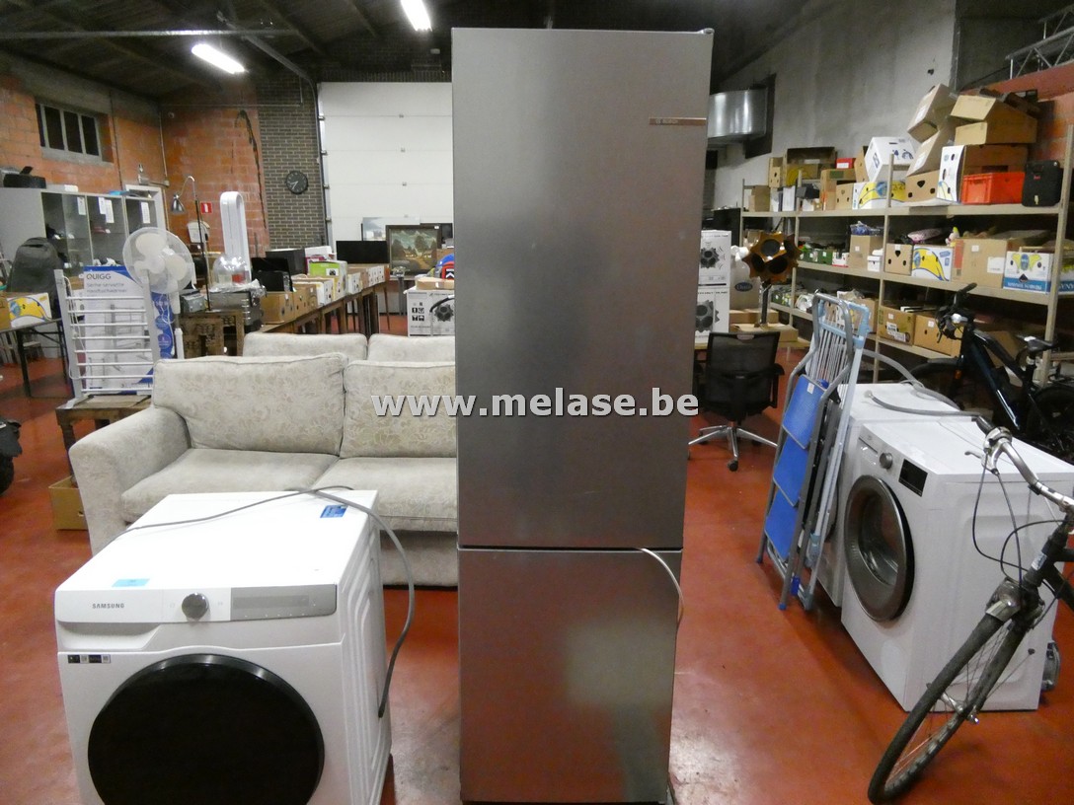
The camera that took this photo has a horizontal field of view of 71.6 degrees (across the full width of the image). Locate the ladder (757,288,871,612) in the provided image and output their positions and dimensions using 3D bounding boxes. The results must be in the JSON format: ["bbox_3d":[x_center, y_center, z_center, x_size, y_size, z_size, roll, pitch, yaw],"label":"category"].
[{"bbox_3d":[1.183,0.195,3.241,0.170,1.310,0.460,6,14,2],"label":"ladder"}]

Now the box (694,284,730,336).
[{"bbox_3d":[1.157,-0.657,5.467,0.385,0.392,0.385,-1,14,-3],"label":"box"}]

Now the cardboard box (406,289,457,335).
[{"bbox_3d":[-0.833,-0.784,6.390,0.470,0.386,0.410,-1,13,0],"label":"cardboard box"}]

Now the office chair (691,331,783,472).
[{"bbox_3d":[1.410,-0.072,5.250,0.640,0.920,0.660,3,14,10],"label":"office chair"}]

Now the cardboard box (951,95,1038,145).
[{"bbox_3d":[3.203,-1.954,5.217,0.360,0.312,0.390,-1,14,-3],"label":"cardboard box"}]

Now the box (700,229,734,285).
[{"bbox_3d":[1.155,-1.037,5.373,0.385,0.392,0.385,-1,14,-3],"label":"box"}]

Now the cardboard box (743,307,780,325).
[{"bbox_3d":[1.730,-0.667,5.861,0.251,0.110,0.250,-1,14,-3],"label":"cardboard box"}]

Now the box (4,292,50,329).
[{"bbox_3d":[-4.899,-0.863,6.937,0.400,0.250,0.530,0,13,3],"label":"box"}]

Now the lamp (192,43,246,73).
[{"bbox_3d":[-4.090,-4.408,9.616,0.160,0.110,1.450,-1,14,-3],"label":"lamp"}]

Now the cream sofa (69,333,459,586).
[{"bbox_3d":[-0.981,0.275,3.742,2.080,0.940,0.960,0,14,1],"label":"cream sofa"}]

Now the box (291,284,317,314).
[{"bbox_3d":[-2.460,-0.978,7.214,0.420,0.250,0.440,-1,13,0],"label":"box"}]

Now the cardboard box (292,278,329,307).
[{"bbox_3d":[-2.523,-1.193,8.139,0.480,0.240,0.410,-1,13,0],"label":"cardboard box"}]

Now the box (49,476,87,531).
[{"bbox_3d":[-2.435,0.527,4.272,0.400,0.245,0.460,-1,13,0],"label":"box"}]

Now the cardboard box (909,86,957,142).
[{"bbox_3d":[3.024,-2.182,5.695,0.200,0.380,0.200,33,-17,-8],"label":"cardboard box"}]

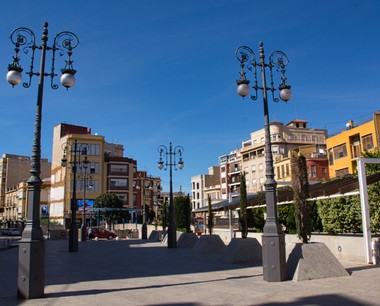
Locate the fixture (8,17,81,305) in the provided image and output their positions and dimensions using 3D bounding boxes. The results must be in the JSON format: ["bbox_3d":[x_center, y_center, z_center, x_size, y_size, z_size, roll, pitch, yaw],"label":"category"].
[{"bbox_3d":[-4.171,-0.168,9.464,1.930,7.570,0.680,2,-12,-14],"label":"fixture"}]

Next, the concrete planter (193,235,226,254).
[{"bbox_3d":[1.204,5.301,20.158,1.789,0.912,1.806,1,-12,-13],"label":"concrete planter"}]

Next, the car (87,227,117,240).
[{"bbox_3d":[-10.003,9.046,38.831,3.800,1.500,1.700,1,-12,-12],"label":"car"}]

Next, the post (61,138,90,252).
[{"bbox_3d":[-7.842,2.794,23.426,1.875,7.568,0.636,1,-12,-13],"label":"post"}]

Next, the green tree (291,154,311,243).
[{"bbox_3d":[3.637,1.477,11.193,0.516,2.855,0.516,1,-12,-13],"label":"green tree"}]

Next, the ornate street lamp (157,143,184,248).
[{"bbox_3d":[-1.332,2.928,25.089,1.930,7.570,0.680,2,-12,-14],"label":"ornate street lamp"}]

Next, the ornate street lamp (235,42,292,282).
[{"bbox_3d":[2.434,-0.004,10.794,1.875,7.568,0.636,1,-12,-13],"label":"ornate street lamp"}]

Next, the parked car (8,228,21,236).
[{"bbox_3d":[-32.279,14.551,63.565,1.770,1.440,4.200,7,-14,-36],"label":"parked car"}]

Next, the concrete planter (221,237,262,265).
[{"bbox_3d":[2.460,4.314,15.402,1.789,0.912,1.806,1,-12,-13],"label":"concrete planter"}]

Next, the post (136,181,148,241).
[{"bbox_3d":[-5.246,6.081,40.053,1.930,7.500,0.680,2,-12,-14],"label":"post"}]

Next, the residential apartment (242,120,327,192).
[{"bbox_3d":[21.402,4.894,79.331,12.460,22.600,14.000,3,-12,-22],"label":"residential apartment"}]

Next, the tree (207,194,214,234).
[{"bbox_3d":[1.246,3.754,20.966,0.440,2.430,0.440,-1,-11,0],"label":"tree"}]

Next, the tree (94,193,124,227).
[{"bbox_3d":[-10.877,8.160,46.866,4.200,5.430,4.200,1,-12,-13],"label":"tree"}]

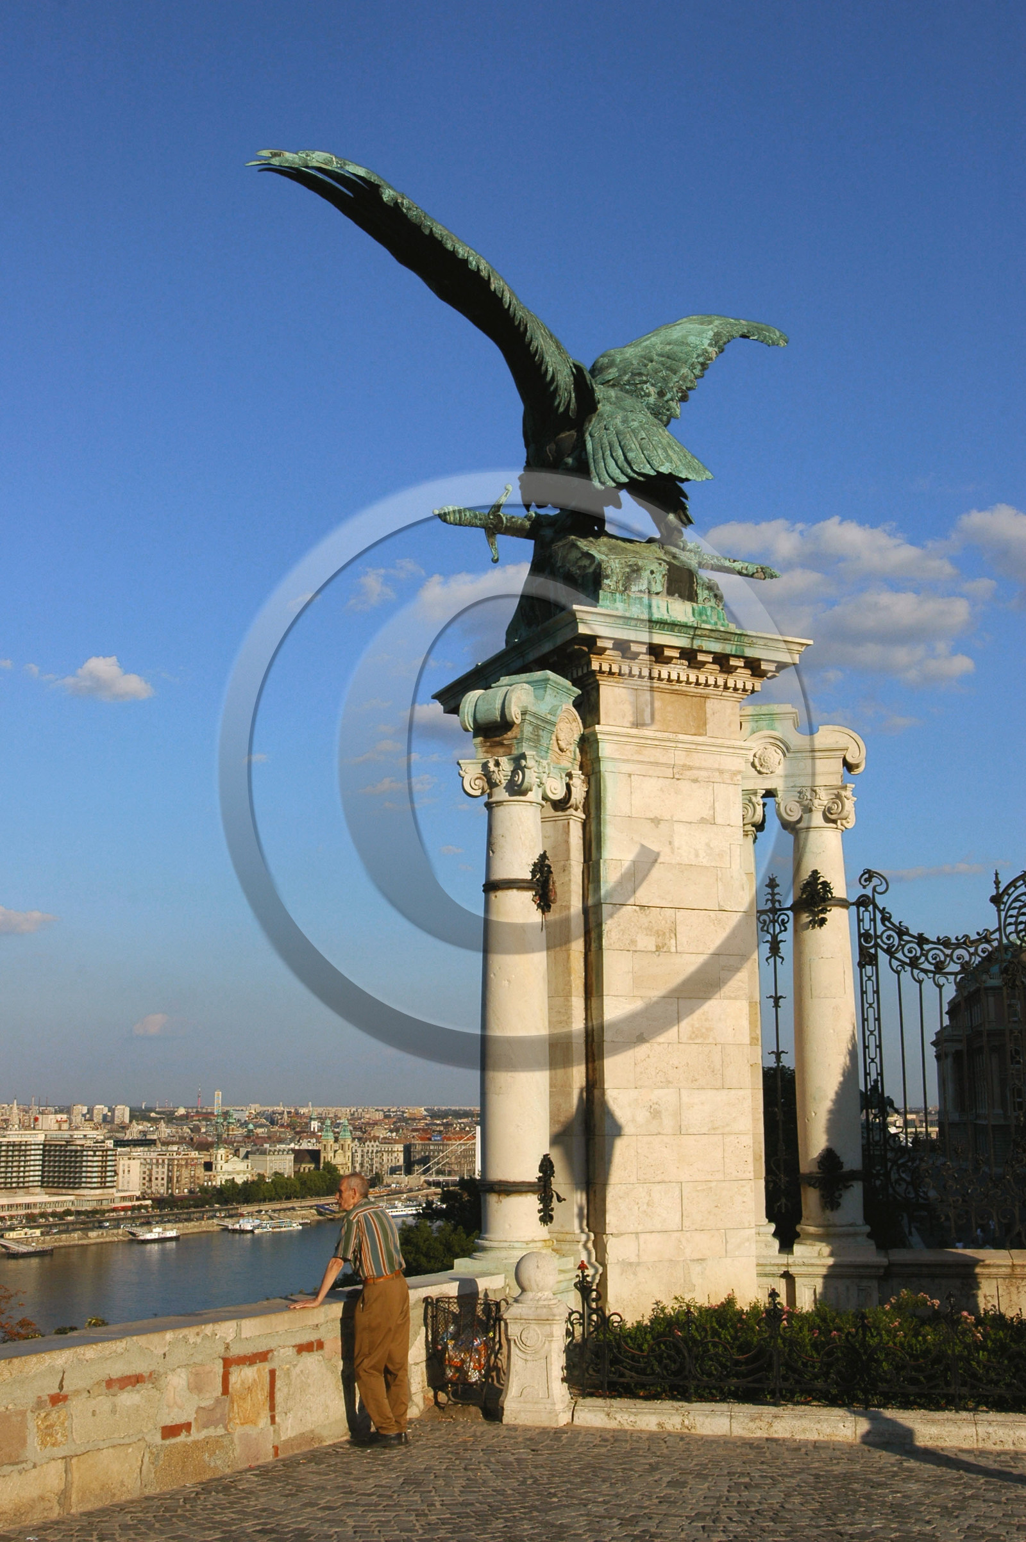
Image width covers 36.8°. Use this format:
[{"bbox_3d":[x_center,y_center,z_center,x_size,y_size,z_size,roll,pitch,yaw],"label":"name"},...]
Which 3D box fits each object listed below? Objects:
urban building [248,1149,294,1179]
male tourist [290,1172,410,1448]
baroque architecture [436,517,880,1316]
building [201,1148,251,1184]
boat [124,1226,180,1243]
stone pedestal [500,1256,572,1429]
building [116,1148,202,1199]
[{"bbox_3d":[-149.592,246.572,947.937,18.000,26.500,27.000,-6,-14,27],"label":"urban building"},{"bbox_3d":[-0.998,3.398,9.836,0.670,1.620,0.500,-7,-14,29],"label":"male tourist"},{"bbox_3d":[0.927,1.597,13.970,3.900,6.700,3.200,6,-13,-25],"label":"baroque architecture"},{"bbox_3d":[-169.528,239.300,915.017,17.000,26.500,27.000,-6,-14,27],"label":"building"},{"bbox_3d":[-159.264,205.364,681.359,6.500,6.800,29.000,-7,-14,29],"label":"boat"},{"bbox_3d":[0.178,3.810,10.427,0.410,1.080,0.410,-2,-13,12],"label":"stone pedestal"},{"bbox_3d":[-189.274,219.221,826.645,20.000,28.000,43.000,-7,-15,32],"label":"building"}]

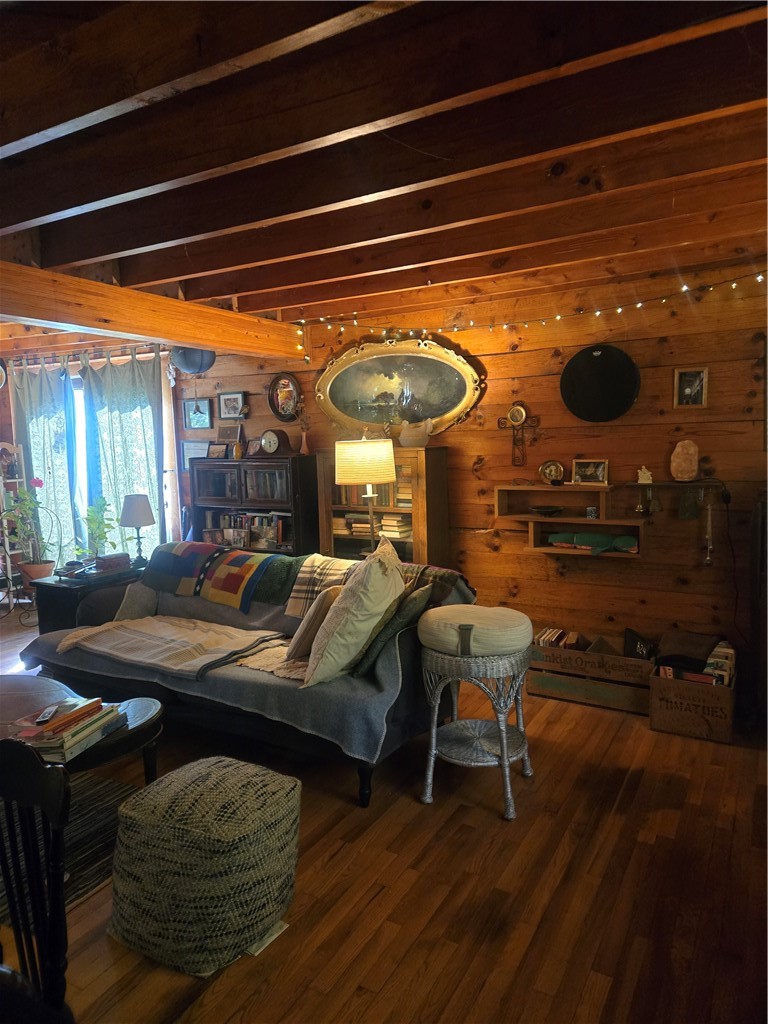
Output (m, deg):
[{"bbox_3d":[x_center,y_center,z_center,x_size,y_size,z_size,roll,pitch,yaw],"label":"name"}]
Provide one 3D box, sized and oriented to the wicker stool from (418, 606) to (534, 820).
[{"bbox_3d":[0.380,0.774,2.727,0.451,0.693,0.451,-2,6,0],"label":"wicker stool"}]

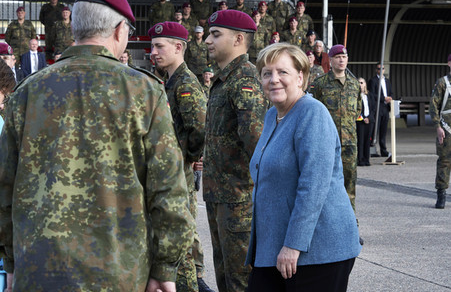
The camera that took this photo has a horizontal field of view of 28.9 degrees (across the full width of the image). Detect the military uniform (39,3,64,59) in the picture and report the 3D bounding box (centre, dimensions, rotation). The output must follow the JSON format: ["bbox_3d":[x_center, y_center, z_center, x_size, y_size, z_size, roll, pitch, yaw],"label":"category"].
[{"bbox_3d":[-3.474,-2.160,17.755,0.540,1.420,0.320,-1,4,-8],"label":"military uniform"}]

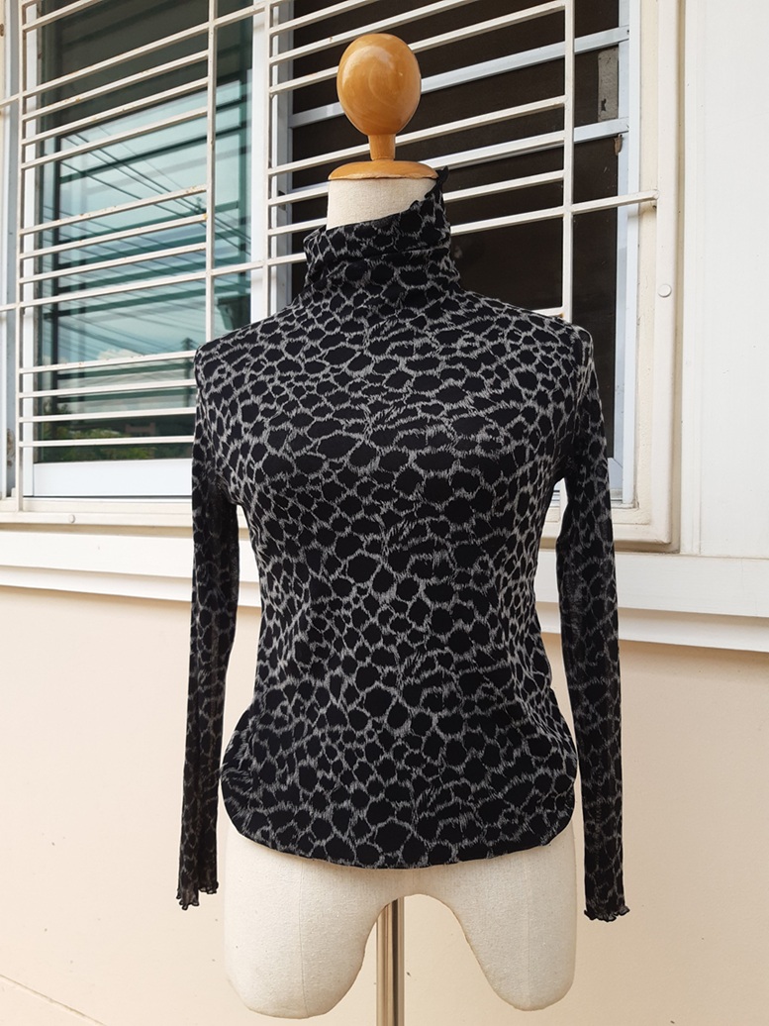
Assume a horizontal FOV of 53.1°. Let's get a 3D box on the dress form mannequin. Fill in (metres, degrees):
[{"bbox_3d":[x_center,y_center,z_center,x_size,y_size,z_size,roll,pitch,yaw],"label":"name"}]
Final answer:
[{"bbox_3d":[0.012,0.000,0.760,0.380,0.940,0.250,-1,1,-6],"label":"dress form mannequin"}]

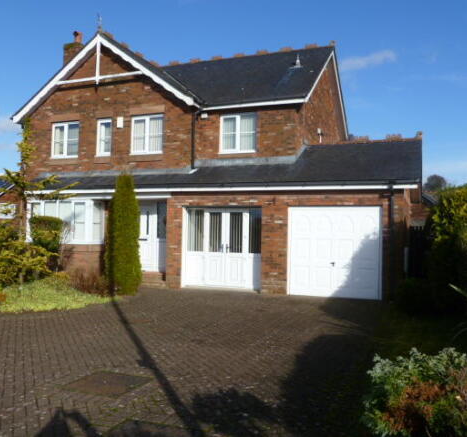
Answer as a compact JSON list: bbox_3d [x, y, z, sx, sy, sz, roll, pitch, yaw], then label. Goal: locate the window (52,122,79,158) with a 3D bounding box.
[{"bbox_3d":[-5.313,-2.465,14.894,1.059,1.117,0.100,0,-2,21],"label":"window"}]

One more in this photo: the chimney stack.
[{"bbox_3d":[-5.879,-5.902,17.636,0.560,2.000,0.700,0,-2,21],"label":"chimney stack"}]

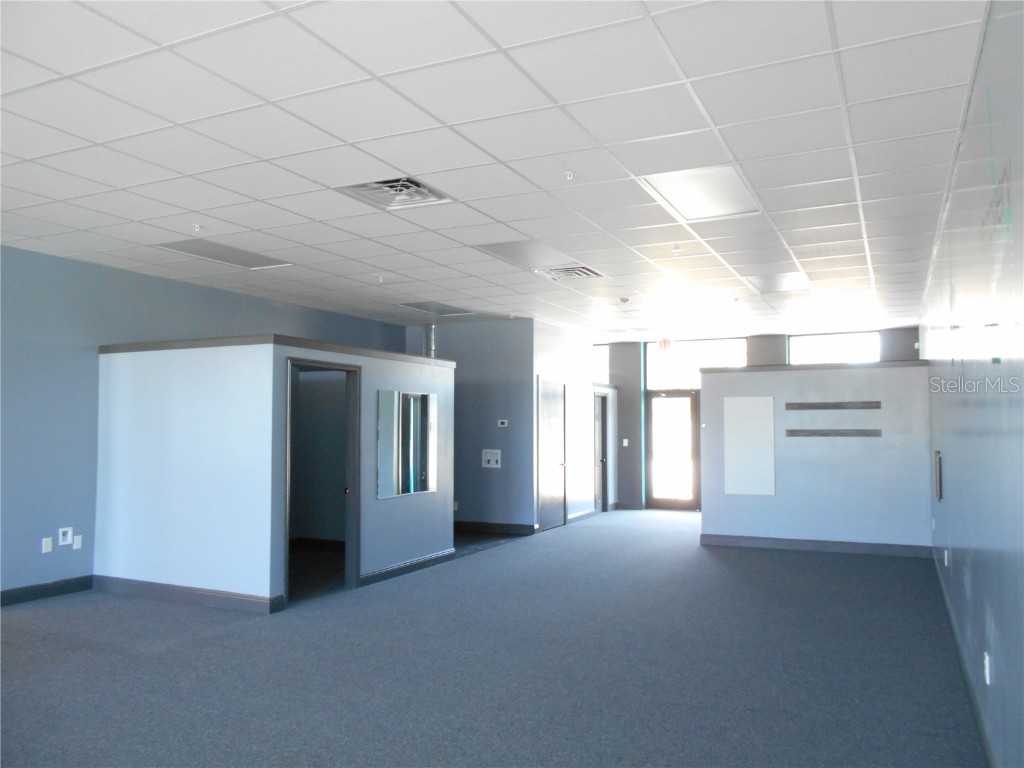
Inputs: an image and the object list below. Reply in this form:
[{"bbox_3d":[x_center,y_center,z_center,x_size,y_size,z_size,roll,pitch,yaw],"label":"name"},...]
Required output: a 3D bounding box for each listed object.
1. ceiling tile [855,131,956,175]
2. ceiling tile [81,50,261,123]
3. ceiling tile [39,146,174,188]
[{"bbox_3d":[2.221,-1.295,4.352,0.510,0.020,0.605,-1,-3,26],"label":"ceiling tile"},{"bbox_3d":[-1.548,-1.339,3.485,0.600,0.020,0.600,-1,-3,26],"label":"ceiling tile"},{"bbox_3d":[-2.404,-1.293,4.572,0.605,0.020,0.605,-1,-3,26],"label":"ceiling tile"}]

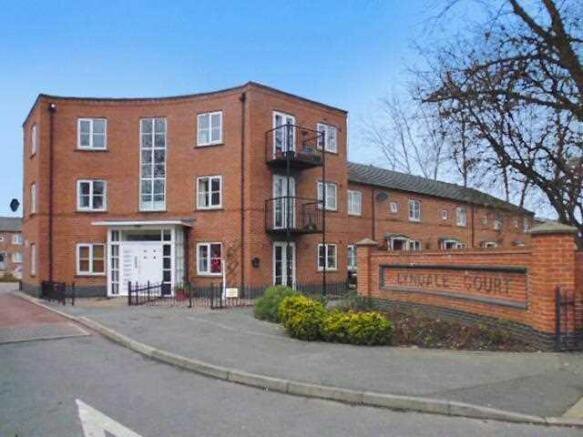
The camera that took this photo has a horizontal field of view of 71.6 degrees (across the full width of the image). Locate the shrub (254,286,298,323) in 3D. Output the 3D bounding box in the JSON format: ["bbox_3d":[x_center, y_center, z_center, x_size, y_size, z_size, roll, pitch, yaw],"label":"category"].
[{"bbox_3d":[-0.309,2.019,9.600,1.080,0.780,0.950,-1,-4,12],"label":"shrub"}]

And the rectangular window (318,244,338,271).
[{"bbox_3d":[1.676,1.766,18.300,1.200,1.200,0.130,3,-4,-39],"label":"rectangular window"}]

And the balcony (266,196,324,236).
[{"bbox_3d":[0.118,-0.099,15.950,1.780,1.250,1.200,3,-4,-39],"label":"balcony"}]

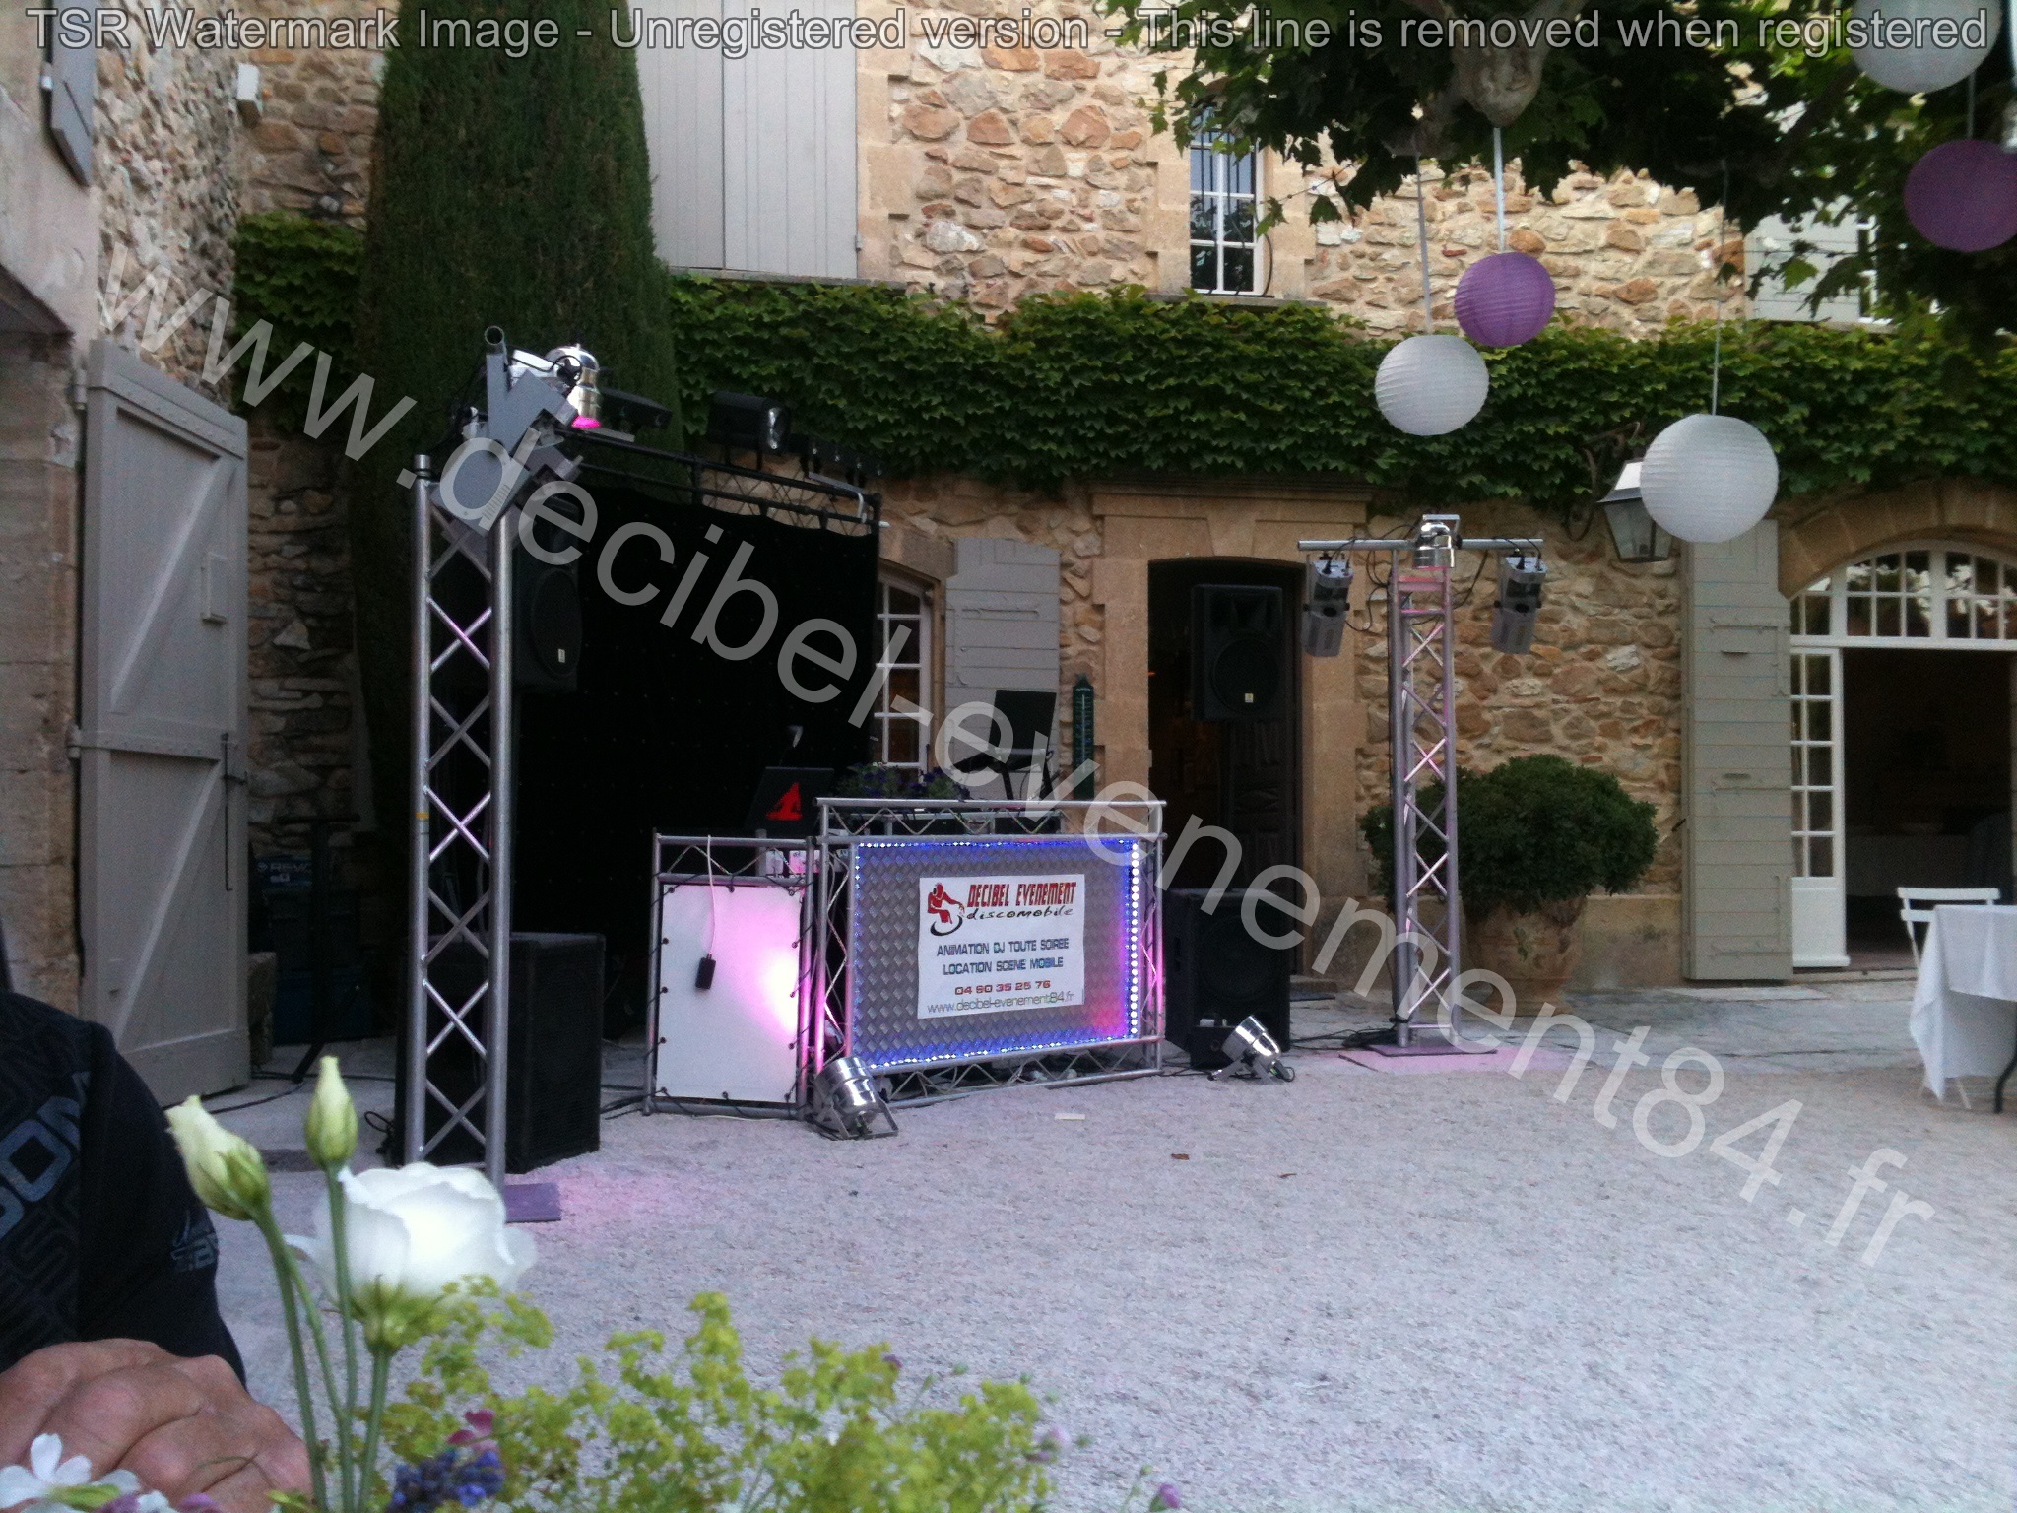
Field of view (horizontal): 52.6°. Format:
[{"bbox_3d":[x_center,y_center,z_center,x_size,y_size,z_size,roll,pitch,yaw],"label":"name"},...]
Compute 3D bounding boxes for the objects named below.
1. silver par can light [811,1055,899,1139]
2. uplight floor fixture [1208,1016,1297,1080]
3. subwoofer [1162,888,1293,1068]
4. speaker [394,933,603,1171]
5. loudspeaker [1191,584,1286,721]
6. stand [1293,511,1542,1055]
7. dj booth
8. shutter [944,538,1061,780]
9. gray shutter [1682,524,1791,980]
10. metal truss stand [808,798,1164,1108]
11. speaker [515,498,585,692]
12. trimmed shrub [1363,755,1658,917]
[{"bbox_3d":[-0.520,1.132,6.877,0.240,0.240,0.250,1,-2,-40],"label":"silver par can light"},{"bbox_3d":[0.958,1.157,8.050,0.280,0.210,0.210,25,12,31],"label":"uplight floor fixture"},{"bbox_3d":[0.971,0.966,9.119,0.440,0.670,0.520,0,-1,-8],"label":"subwoofer"},{"bbox_3d":[-1.547,0.896,6.200,0.465,0.650,0.440,0,-2,18],"label":"speaker"},{"bbox_3d":[1.031,-0.460,9.080,0.365,0.590,0.330,1,-2,-14],"label":"loudspeaker"},{"bbox_3d":[1.886,0.108,9.300,1.120,2.393,0.500,0,-1,2],"label":"stand"},{"bbox_3d":[-0.369,0.722,7.810,2.150,1.100,0.650,1,-2,-44],"label":"dj booth"},{"bbox_3d":[-0.025,-0.392,10.924,0.645,1.551,0.050,0,-1,-13],"label":"shutter"},{"bbox_3d":[4.239,-0.028,11.850,0.580,2.650,0.130,0,-2,-4],"label":"gray shutter"},{"bbox_3d":[-0.072,0.722,7.792,1.800,1.100,0.180,1,-2,-44],"label":"metal truss stand"},{"bbox_3d":[-1.545,-0.492,6.292,0.360,0.585,0.380,0,-1,20],"label":"speaker"},{"bbox_3d":[2.641,0.415,10.743,1.500,0.856,1.350,0,-1,-13],"label":"trimmed shrub"}]

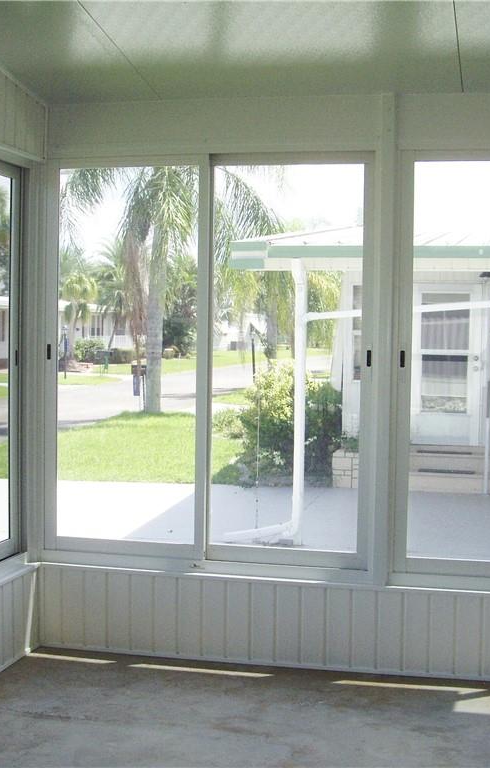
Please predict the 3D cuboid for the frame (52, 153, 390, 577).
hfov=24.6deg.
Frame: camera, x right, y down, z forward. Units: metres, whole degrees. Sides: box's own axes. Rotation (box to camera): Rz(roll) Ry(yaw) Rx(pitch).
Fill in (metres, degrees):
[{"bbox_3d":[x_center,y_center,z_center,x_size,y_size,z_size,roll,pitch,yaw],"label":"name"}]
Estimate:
[{"bbox_3d":[-0.161,-0.096,4.491,1.388,1.654,0.100,2,3,13],"label":"frame"}]

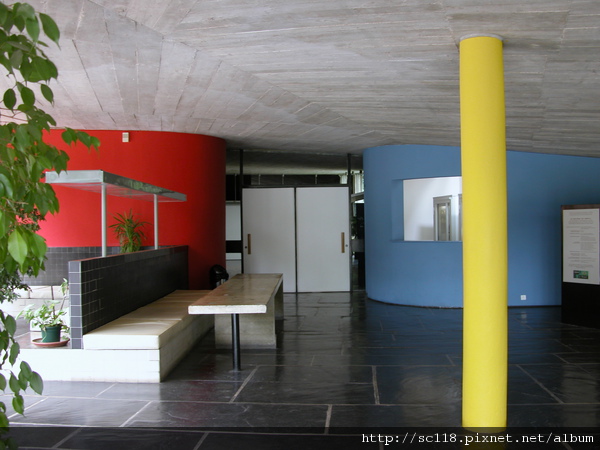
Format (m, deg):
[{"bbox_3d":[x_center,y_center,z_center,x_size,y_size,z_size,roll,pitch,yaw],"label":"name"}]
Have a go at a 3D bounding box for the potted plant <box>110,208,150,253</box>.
[{"bbox_3d":[-2.313,0.126,8.215,0.450,0.700,0.450,-1,-1,0],"label":"potted plant"}]

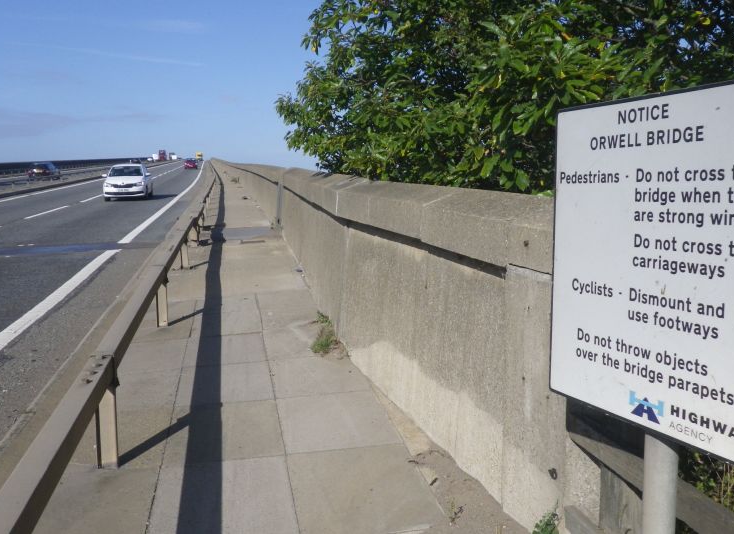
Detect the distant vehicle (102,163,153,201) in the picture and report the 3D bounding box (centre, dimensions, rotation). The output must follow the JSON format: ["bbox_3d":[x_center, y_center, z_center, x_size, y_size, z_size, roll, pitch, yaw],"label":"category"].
[{"bbox_3d":[-10.200,-3.650,30.200,1.770,1.470,4.050,-2,9,-12],"label":"distant vehicle"}]

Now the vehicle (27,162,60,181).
[{"bbox_3d":[-26.600,-7.900,58.000,1.800,1.490,4.300,-2,9,-12],"label":"vehicle"}]

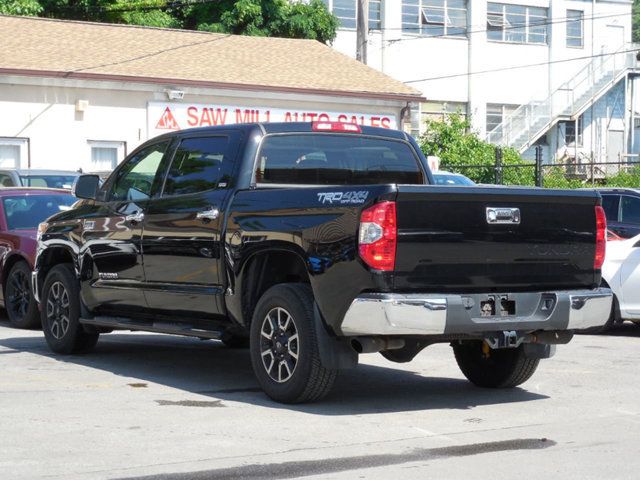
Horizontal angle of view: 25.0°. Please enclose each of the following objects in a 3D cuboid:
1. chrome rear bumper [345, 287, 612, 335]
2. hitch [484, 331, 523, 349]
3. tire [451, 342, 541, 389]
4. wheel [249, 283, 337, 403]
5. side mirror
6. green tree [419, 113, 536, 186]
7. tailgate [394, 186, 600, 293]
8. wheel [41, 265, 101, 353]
[{"bbox_3d":[1.094,0.447,9.176,1.950,0.265,0.440,0,1,-33],"label":"chrome rear bumper"},{"bbox_3d":[1.168,0.620,9.061,0.290,0.125,0.160,0,1,-33],"label":"hitch"},{"bbox_3d":[1.294,0.677,10.454,0.280,0.795,0.800,0,1,-33],"label":"tire"},{"bbox_3d":[-0.154,0.678,9.518,0.280,0.795,0.800,0,1,-33],"label":"wheel"},{"bbox_3d":[-1.891,-0.424,11.691,0.250,0.210,0.180,0,1,-33],"label":"side mirror"},{"bbox_3d":[3.276,-1.030,30.000,2.700,3.100,2.600,1,1,0],"label":"green tree"},{"bbox_3d":[1.137,-0.009,9.109,1.630,0.640,0.110,0,1,-33],"label":"tailgate"},{"bbox_3d":[-2.163,0.605,12.624,0.280,0.795,0.800,0,1,-33],"label":"wheel"}]

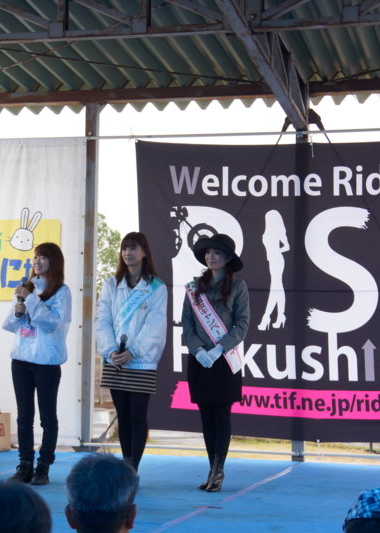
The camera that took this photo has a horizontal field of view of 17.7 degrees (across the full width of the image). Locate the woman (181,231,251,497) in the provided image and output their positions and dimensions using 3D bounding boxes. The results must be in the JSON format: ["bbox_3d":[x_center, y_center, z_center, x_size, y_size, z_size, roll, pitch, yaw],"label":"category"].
[{"bbox_3d":[0.181,0.612,8.029,0.450,1.652,0.320,0,-4,19],"label":"woman"}]

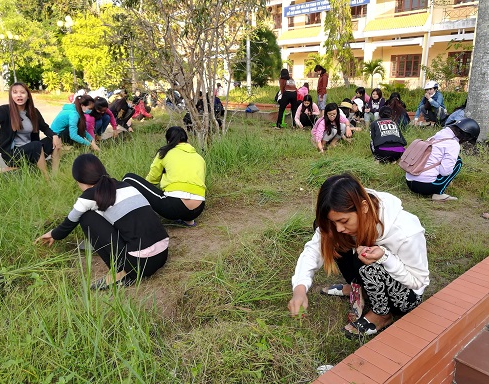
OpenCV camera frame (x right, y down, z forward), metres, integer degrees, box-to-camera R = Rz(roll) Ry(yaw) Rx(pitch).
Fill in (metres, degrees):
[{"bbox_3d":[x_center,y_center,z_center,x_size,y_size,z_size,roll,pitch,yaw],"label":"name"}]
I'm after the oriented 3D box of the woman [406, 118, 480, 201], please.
[{"bbox_3d":[2.304,-0.396,4.441,0.740,0.860,0.550,-8,18,-22],"label":"woman"}]

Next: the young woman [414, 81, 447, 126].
[{"bbox_3d":[4.101,-1.966,8.510,0.600,0.980,0.620,11,20,35],"label":"young woman"}]

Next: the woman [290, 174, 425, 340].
[{"bbox_3d":[0.640,0.308,2.212,0.740,0.830,0.570,-7,17,-19],"label":"woman"}]

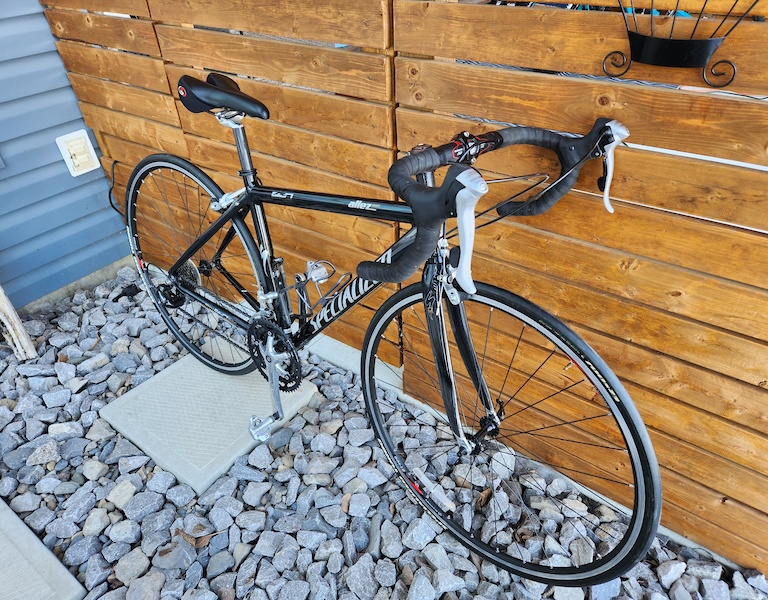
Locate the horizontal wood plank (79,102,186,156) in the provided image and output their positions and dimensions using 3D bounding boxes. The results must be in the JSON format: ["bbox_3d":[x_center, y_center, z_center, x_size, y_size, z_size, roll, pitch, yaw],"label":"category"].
[{"bbox_3d":[-0.877,-0.603,1.865,0.619,0.095,0.020,22,43,30],"label":"horizontal wood plank"}]

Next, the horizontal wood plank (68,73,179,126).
[{"bbox_3d":[-0.883,-0.686,1.806,0.627,0.094,0.020,22,43,30],"label":"horizontal wood plank"}]

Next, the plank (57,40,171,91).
[{"bbox_3d":[-0.890,-0.769,1.748,0.626,0.094,0.020,22,43,30],"label":"plank"}]

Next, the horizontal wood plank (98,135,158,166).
[{"bbox_3d":[-0.841,-0.510,1.910,0.549,0.095,0.020,22,43,30],"label":"horizontal wood plank"}]

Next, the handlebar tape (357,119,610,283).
[{"bbox_3d":[0.167,-0.167,0.861,0.187,0.227,0.441,28,38,35],"label":"handlebar tape"}]

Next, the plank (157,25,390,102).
[{"bbox_3d":[-0.313,-0.608,1.337,0.807,0.089,0.020,22,43,30],"label":"plank"}]

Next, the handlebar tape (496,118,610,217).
[{"bbox_3d":[0.273,-0.220,0.962,0.187,0.227,0.132,28,38,35],"label":"handlebar tape"}]

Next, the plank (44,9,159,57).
[{"bbox_3d":[-0.896,-0.853,1.688,0.626,0.090,0.020,22,43,30],"label":"plank"}]

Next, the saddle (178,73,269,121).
[{"bbox_3d":[-0.338,-0.438,1.165,0.270,0.083,0.146,25,37,29],"label":"saddle"}]

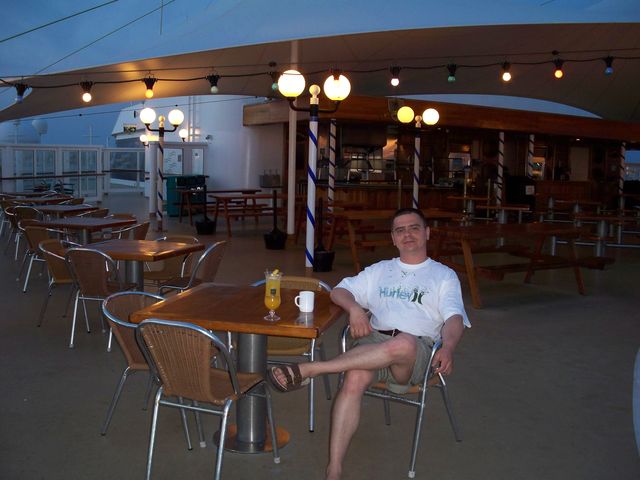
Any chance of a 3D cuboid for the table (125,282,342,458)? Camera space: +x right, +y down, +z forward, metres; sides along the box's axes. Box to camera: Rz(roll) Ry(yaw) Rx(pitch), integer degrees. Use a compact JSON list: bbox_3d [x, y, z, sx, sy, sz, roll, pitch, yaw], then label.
[{"bbox_3d":[-0.349,0.691,3.555,0.900,0.740,0.900,3,6,13],"label":"table"}]

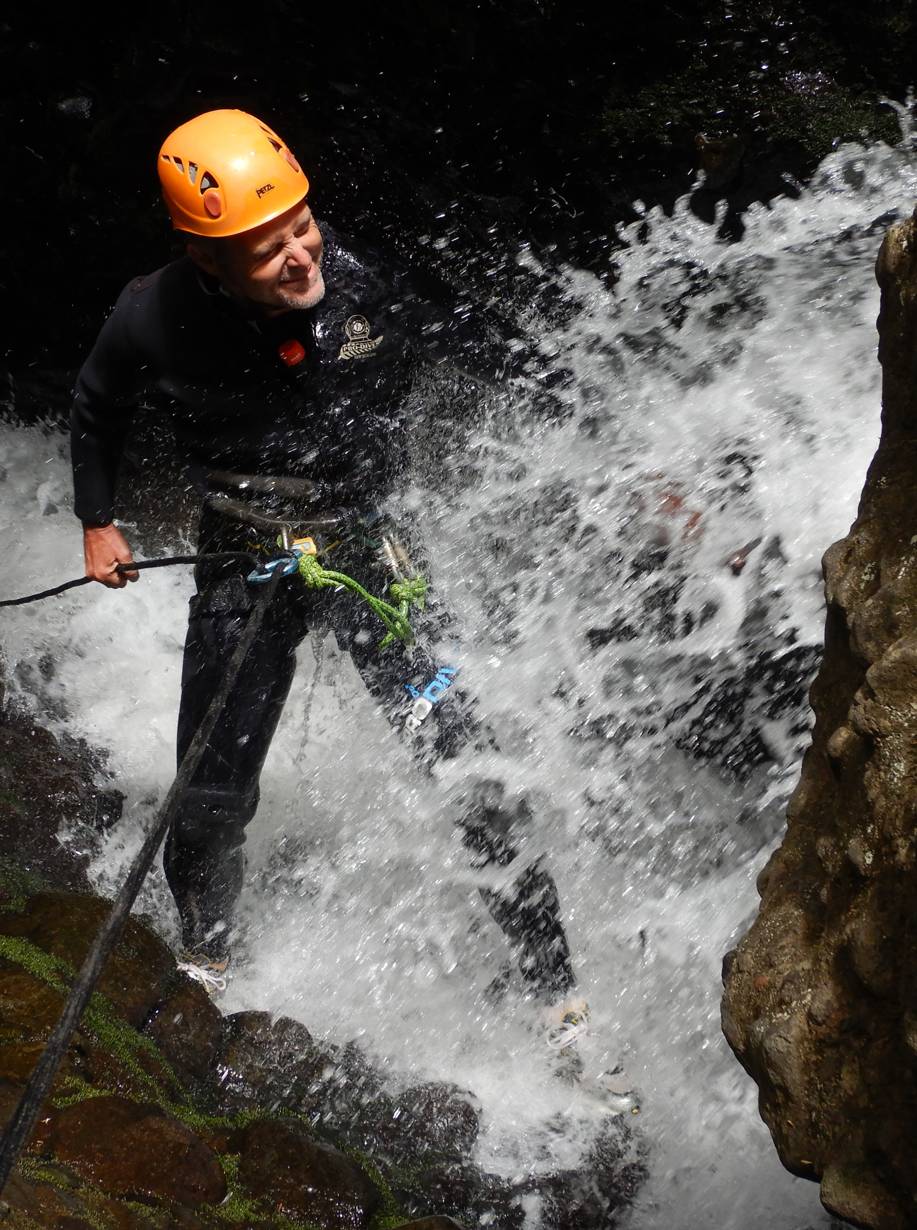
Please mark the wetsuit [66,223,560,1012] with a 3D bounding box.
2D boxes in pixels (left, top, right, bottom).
[{"bbox_3d":[-0.150,0.050,3.500,0.860,1.450,0.460,-14,33,-11],"label":"wetsuit"}]

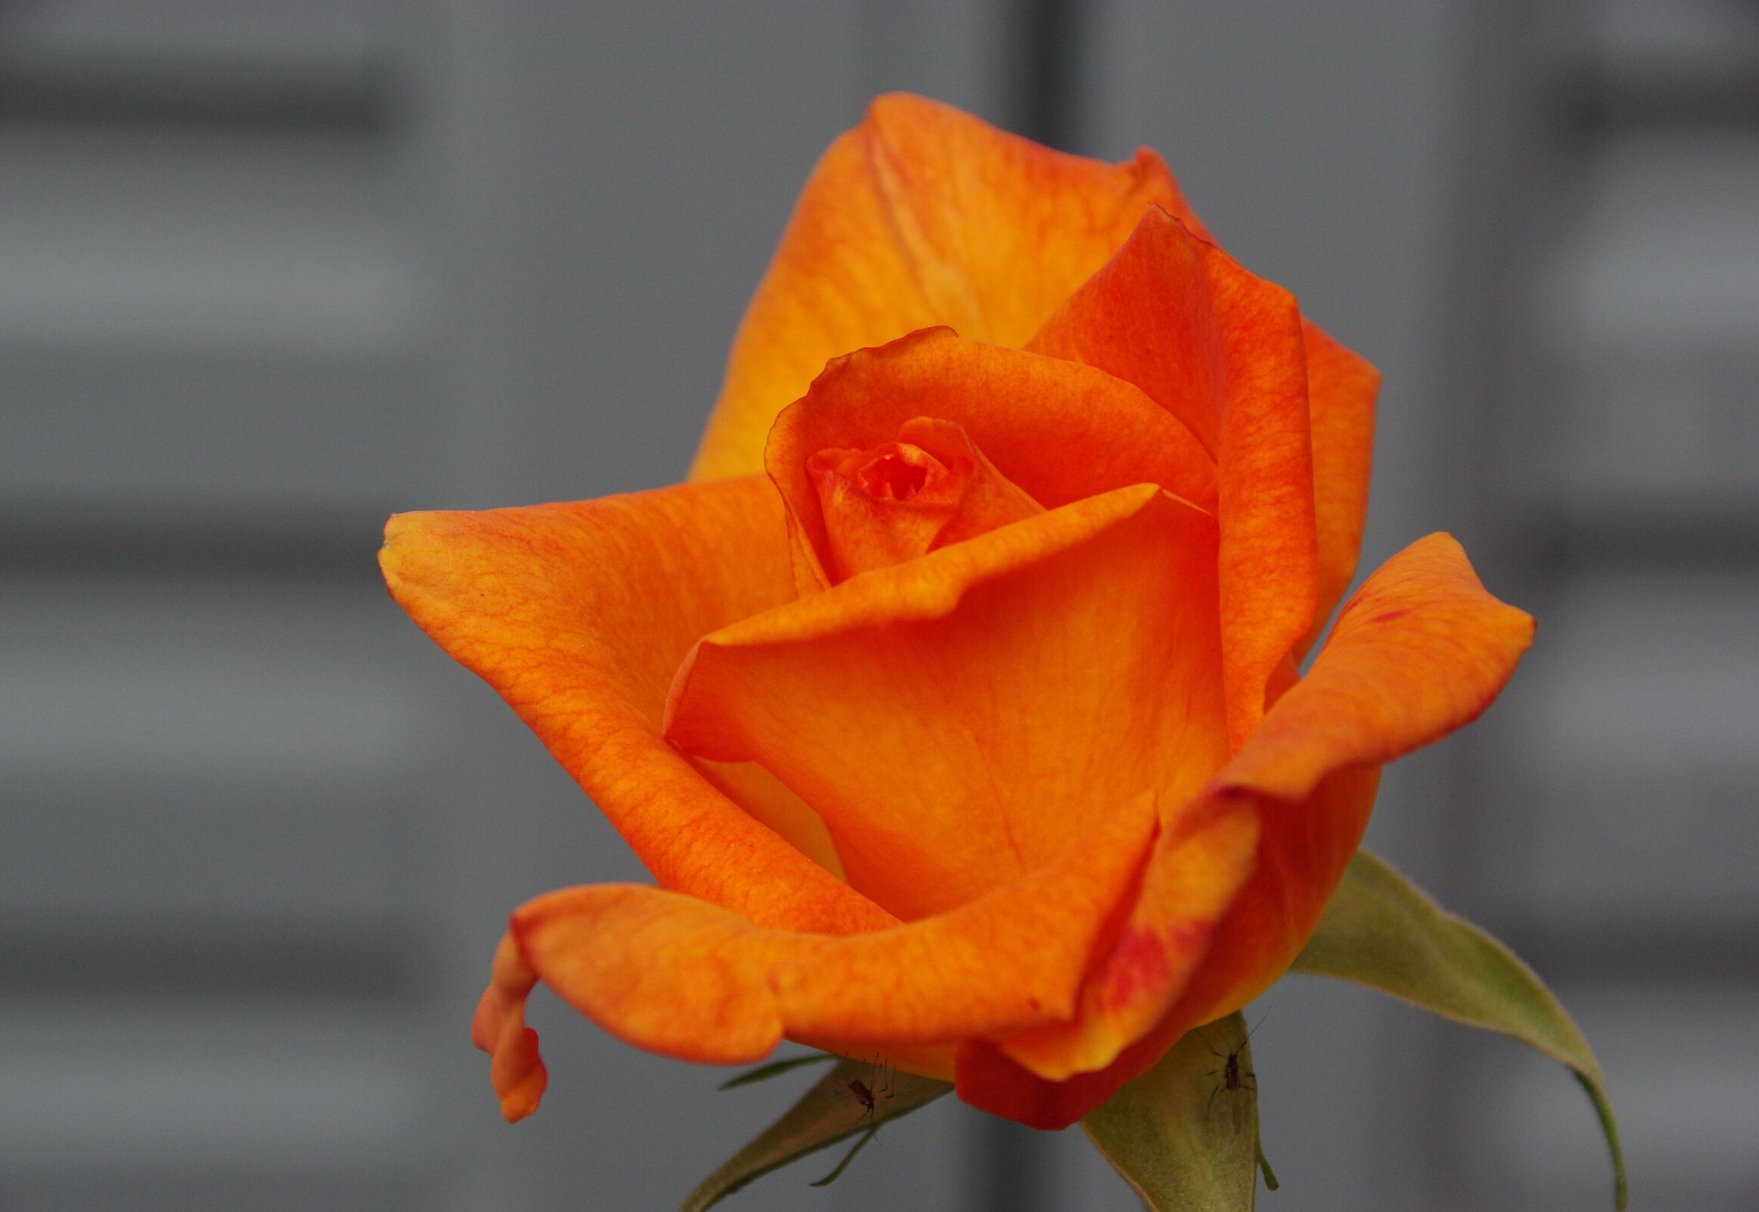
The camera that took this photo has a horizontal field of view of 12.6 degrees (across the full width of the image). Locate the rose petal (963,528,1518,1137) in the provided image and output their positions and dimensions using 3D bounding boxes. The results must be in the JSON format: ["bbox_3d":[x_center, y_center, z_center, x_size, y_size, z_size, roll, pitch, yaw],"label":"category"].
[{"bbox_3d":[0.028,0.018,0.610,0.046,0.039,0.034,4,29,-31],"label":"rose petal"}]

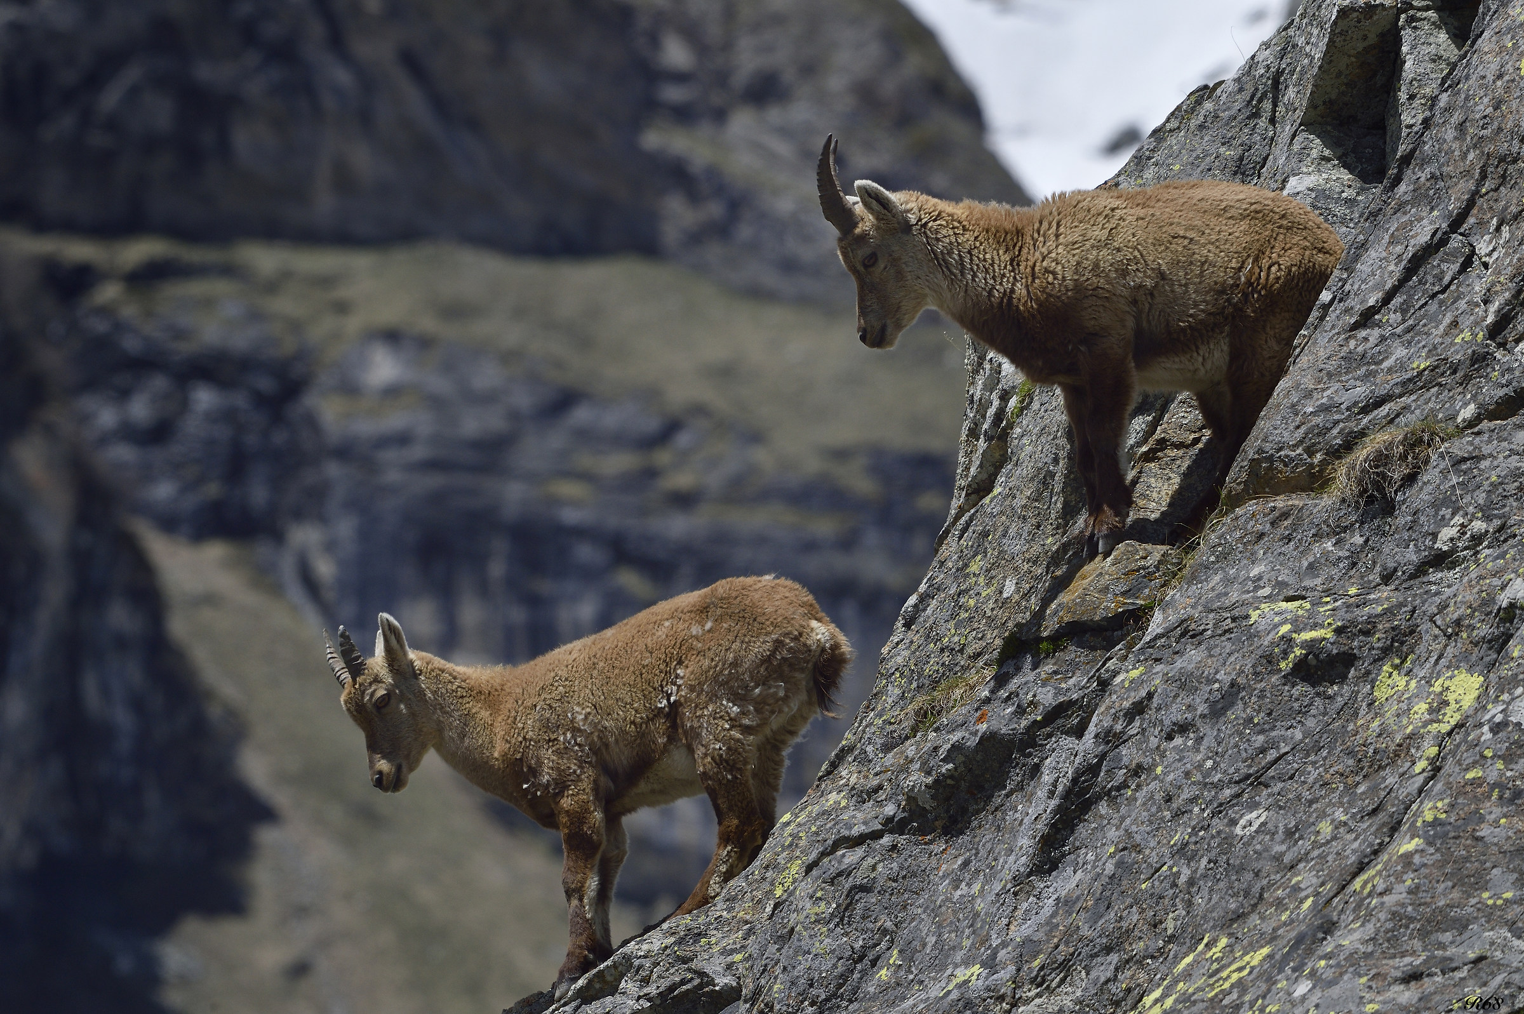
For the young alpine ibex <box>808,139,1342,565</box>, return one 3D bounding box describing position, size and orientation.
[{"bbox_3d":[0.573,-0.290,27.600,0.950,0.765,0.290,0,0,-17],"label":"young alpine ibex"}]

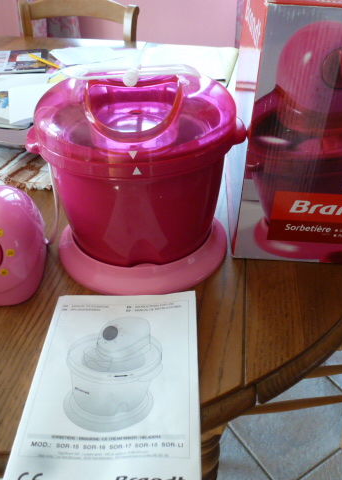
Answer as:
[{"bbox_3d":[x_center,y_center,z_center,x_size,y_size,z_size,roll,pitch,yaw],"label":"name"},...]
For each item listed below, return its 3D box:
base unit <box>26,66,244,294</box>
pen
[{"bbox_3d":[-0.034,-0.071,0.500,0.224,0.197,0.212,-4,38,-5],"label":"base unit"},{"bbox_3d":[-0.331,-0.466,1.154,0.009,0.009,0.168,-28,46,-31],"label":"pen"}]

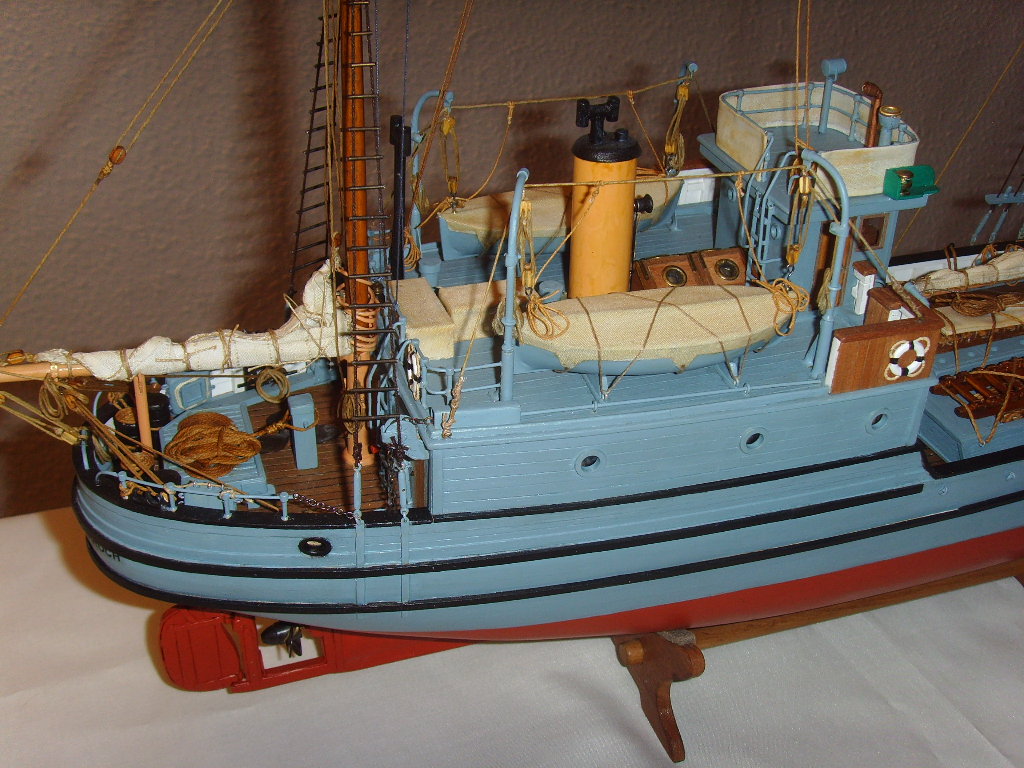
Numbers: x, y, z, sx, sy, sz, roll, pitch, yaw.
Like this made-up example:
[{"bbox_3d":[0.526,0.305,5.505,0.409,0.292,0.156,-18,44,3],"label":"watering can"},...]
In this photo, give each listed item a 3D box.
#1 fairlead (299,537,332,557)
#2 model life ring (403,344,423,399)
[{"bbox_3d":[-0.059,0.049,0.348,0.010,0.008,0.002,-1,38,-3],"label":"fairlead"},{"bbox_3d":[-0.039,-0.004,0.453,0.004,0.020,0.020,-6,29,-15],"label":"model life ring"}]

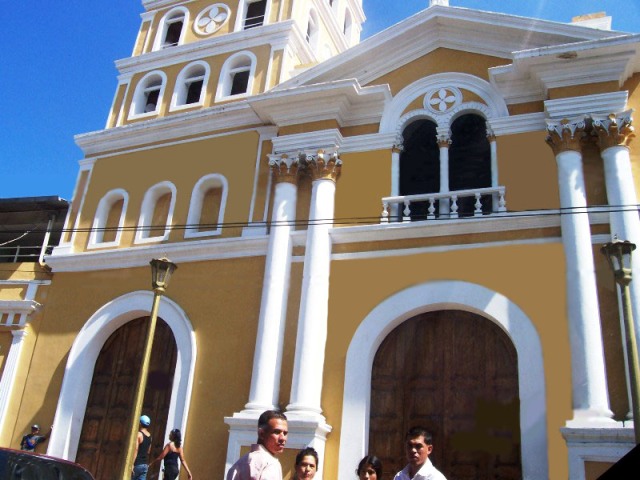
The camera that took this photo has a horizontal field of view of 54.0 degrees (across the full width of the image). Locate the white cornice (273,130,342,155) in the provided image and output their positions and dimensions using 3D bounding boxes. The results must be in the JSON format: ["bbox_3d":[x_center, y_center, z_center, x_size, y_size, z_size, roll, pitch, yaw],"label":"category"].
[{"bbox_3d":[-0.296,-2.317,16.056,1.800,0.520,0.650,-5,-24,22],"label":"white cornice"}]

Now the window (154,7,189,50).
[{"bbox_3d":[-5.232,-7.432,22.566,1.240,1.996,0.420,-5,-26,22],"label":"window"}]

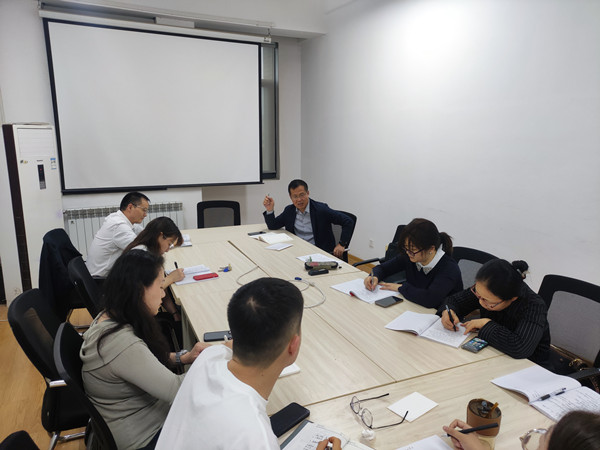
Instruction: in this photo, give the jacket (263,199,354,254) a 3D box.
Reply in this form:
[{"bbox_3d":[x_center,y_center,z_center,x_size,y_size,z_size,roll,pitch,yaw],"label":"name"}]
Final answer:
[{"bbox_3d":[0.105,0.030,3.981,0.750,0.580,0.430,7,13,27],"label":"jacket"}]

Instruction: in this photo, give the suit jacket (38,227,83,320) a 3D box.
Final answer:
[{"bbox_3d":[-1.765,0.366,3.260,0.300,0.650,0.430,-5,13,-24],"label":"suit jacket"}]

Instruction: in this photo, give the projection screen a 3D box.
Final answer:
[{"bbox_3d":[-1.942,-1.639,6.335,2.910,2.200,0.060,-5,13,-24],"label":"projection screen"}]

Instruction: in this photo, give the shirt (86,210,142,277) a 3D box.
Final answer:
[{"bbox_3d":[-1.429,0.147,3.450,0.520,0.520,0.460,-5,13,-24],"label":"shirt"}]

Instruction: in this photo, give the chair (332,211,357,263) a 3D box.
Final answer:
[{"bbox_3d":[0.187,0.384,4.007,0.580,0.950,0.570,-6,14,-30],"label":"chair"}]

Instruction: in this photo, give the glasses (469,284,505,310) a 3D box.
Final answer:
[{"bbox_3d":[0.898,0.307,2.024,0.140,0.045,0.140,-30,40,-11],"label":"glasses"}]

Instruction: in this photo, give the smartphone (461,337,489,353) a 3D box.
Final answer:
[{"bbox_3d":[0.791,0.543,1.957,0.147,0.009,0.072,-10,16,-43],"label":"smartphone"}]

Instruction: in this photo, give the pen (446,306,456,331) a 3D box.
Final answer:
[{"bbox_3d":[0.743,0.460,2.129,0.011,0.011,0.145,6,51,-17],"label":"pen"}]

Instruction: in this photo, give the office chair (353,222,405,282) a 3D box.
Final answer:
[{"bbox_3d":[0.680,0.493,3.430,0.600,0.980,0.600,-6,14,-30],"label":"office chair"}]

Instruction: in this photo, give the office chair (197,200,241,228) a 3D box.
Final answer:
[{"bbox_3d":[-0.840,0.256,4.529,0.560,0.940,0.580,-1,12,-10],"label":"office chair"}]

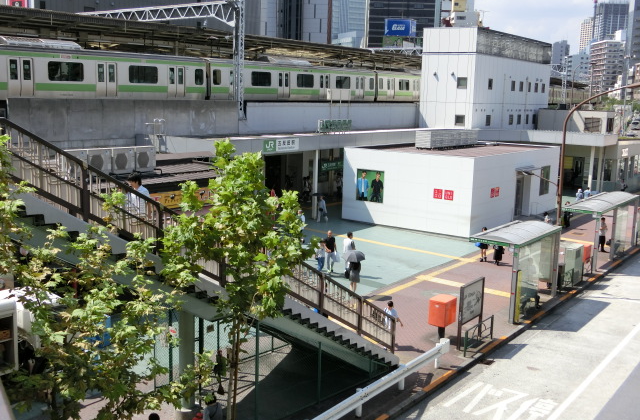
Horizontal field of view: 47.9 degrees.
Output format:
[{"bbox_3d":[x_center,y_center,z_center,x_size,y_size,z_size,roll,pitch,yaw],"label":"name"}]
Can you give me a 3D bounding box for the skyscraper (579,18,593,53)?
[{"bbox_3d":[422.947,-238.026,1139.478,24.000,120.972,24.000,-5,11,-36],"label":"skyscraper"}]

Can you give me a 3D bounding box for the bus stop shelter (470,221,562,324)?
[{"bbox_3d":[6.967,2.010,25.618,1.750,2.710,4.500,8,11,35],"label":"bus stop shelter"}]

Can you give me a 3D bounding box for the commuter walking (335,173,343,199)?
[{"bbox_3d":[1.260,-1.538,47.800,0.500,1.750,0.420,3,9,9],"label":"commuter walking"}]

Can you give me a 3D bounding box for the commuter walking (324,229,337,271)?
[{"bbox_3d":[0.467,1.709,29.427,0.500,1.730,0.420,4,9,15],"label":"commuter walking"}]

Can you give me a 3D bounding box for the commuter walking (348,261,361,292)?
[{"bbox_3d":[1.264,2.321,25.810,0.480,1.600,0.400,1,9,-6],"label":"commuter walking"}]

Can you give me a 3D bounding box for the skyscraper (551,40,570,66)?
[{"bbox_3d":[177.196,-99.159,535.249,11.500,50.600,12.000,8,11,34],"label":"skyscraper"}]

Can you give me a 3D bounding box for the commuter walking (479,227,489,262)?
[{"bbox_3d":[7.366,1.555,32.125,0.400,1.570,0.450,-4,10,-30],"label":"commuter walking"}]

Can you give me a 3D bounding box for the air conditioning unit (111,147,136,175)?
[{"bbox_3d":[-7.189,-1.780,26.104,0.350,0.890,0.950,8,11,36],"label":"air conditioning unit"}]

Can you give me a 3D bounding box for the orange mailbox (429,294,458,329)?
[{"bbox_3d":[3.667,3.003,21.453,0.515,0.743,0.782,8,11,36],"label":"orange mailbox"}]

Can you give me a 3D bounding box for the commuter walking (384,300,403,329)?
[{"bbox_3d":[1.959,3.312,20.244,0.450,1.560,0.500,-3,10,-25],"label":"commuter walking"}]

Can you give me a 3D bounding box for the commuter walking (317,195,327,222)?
[{"bbox_3d":[0.152,-0.062,40.814,0.520,1.540,0.460,-2,10,-21],"label":"commuter walking"}]

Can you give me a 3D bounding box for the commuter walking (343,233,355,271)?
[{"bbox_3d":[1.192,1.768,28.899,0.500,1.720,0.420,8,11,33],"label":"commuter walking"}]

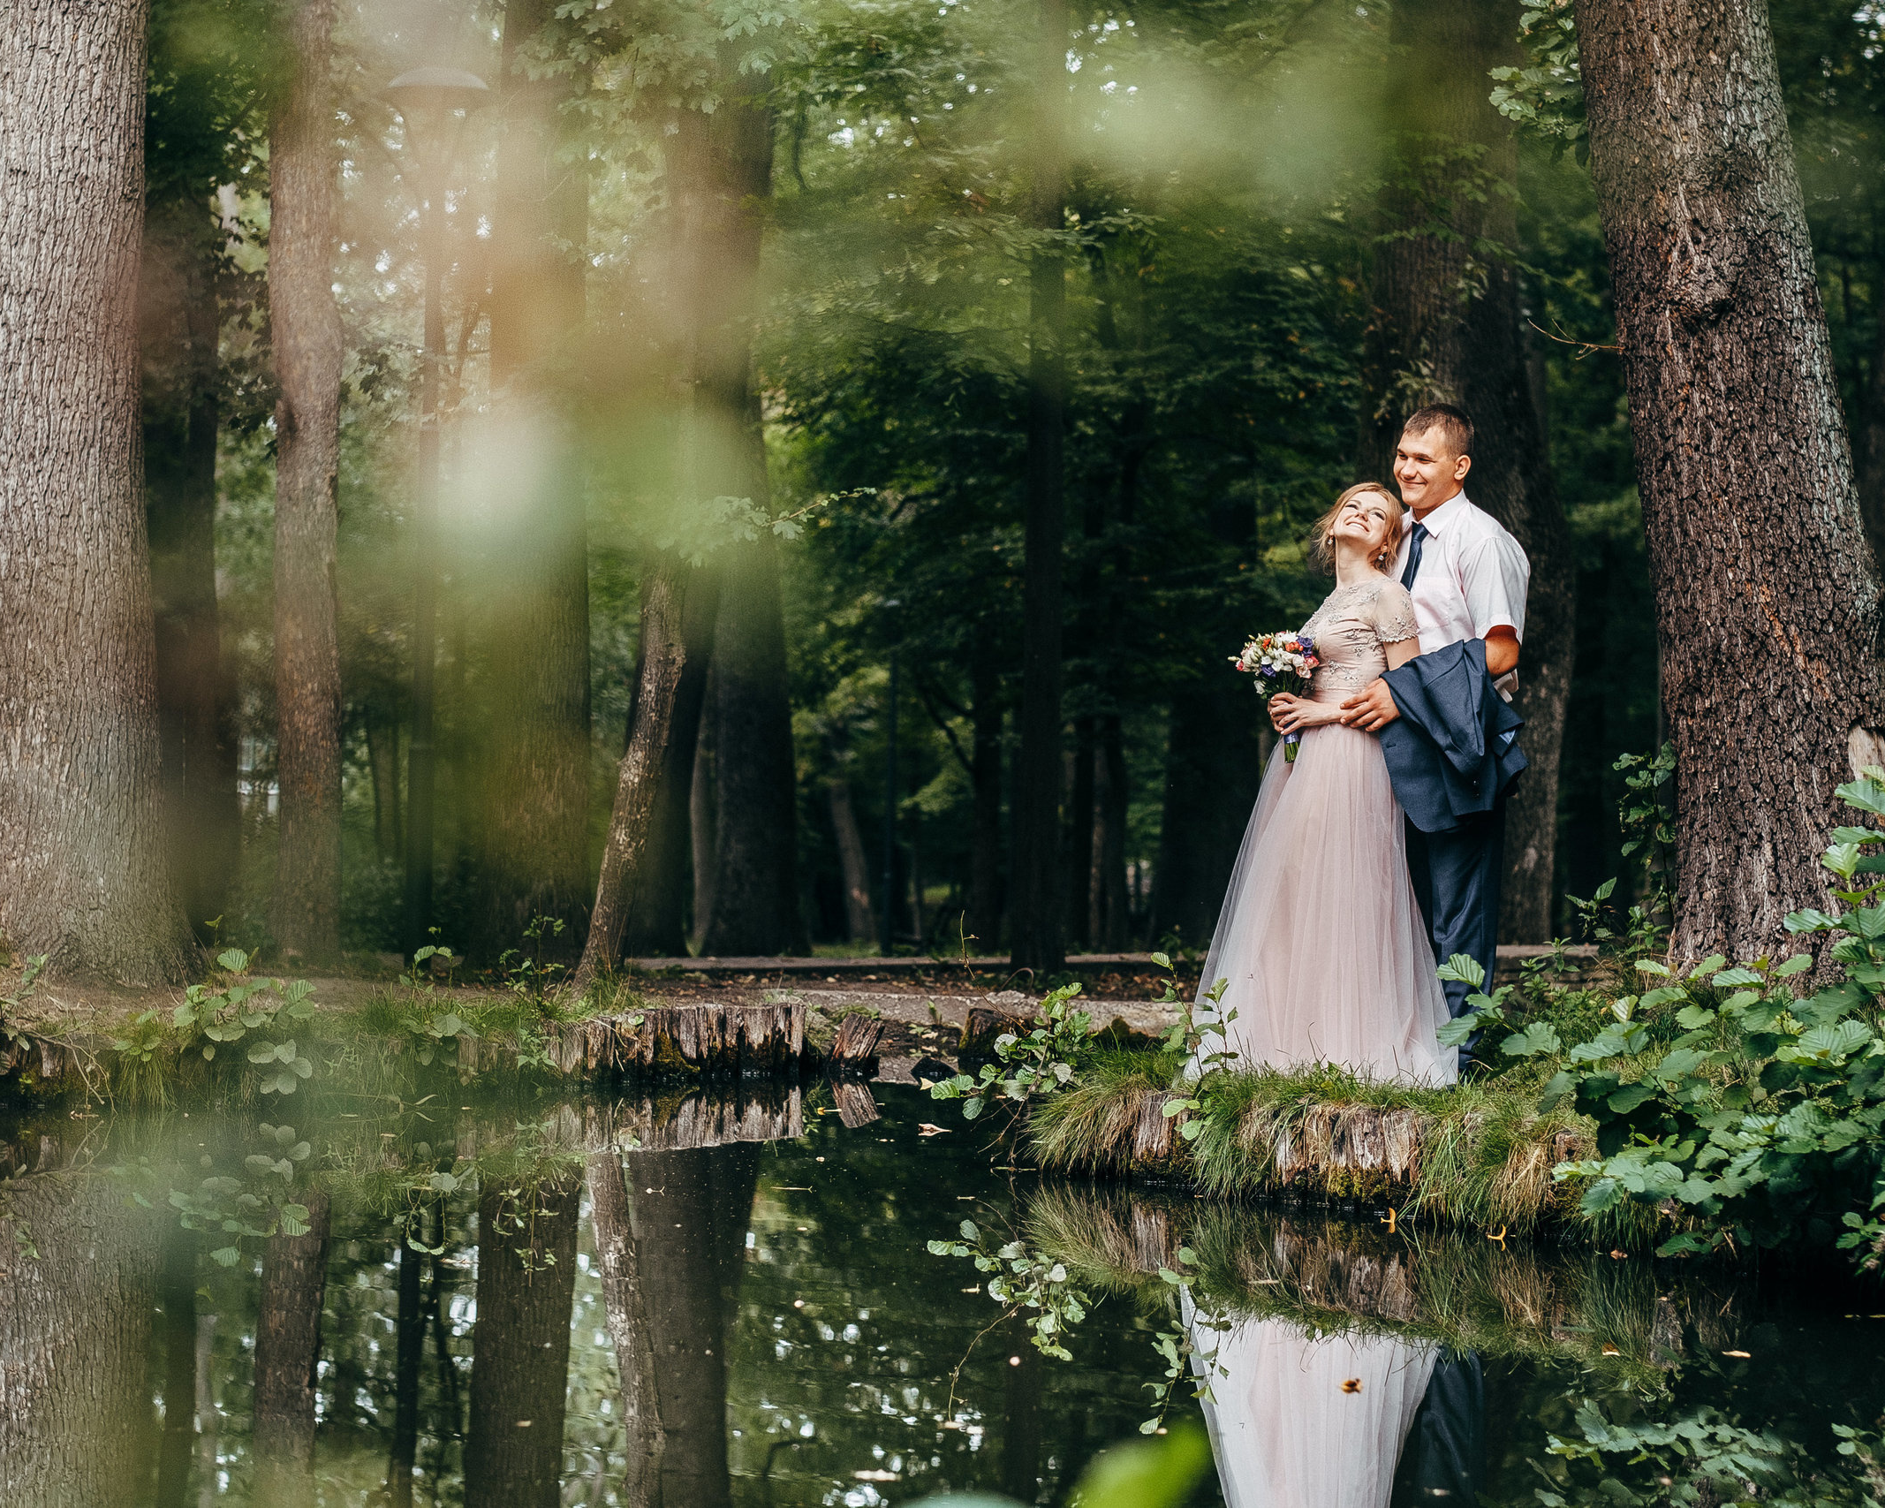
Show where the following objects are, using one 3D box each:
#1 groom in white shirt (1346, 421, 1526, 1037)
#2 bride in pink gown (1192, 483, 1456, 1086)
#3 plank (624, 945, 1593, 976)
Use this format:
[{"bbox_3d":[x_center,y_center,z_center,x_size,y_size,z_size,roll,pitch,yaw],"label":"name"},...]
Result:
[{"bbox_3d":[1.352,-0.041,14.500,0.420,1.820,0.520,1,0,-37],"label":"groom in white shirt"},{"bbox_3d":[1.033,0.081,14.250,0.660,1.630,0.600,1,0,-37],"label":"bride in pink gown"},{"bbox_3d":[0.916,0.983,25.300,5.400,0.100,0.280,1,0,-29],"label":"plank"}]

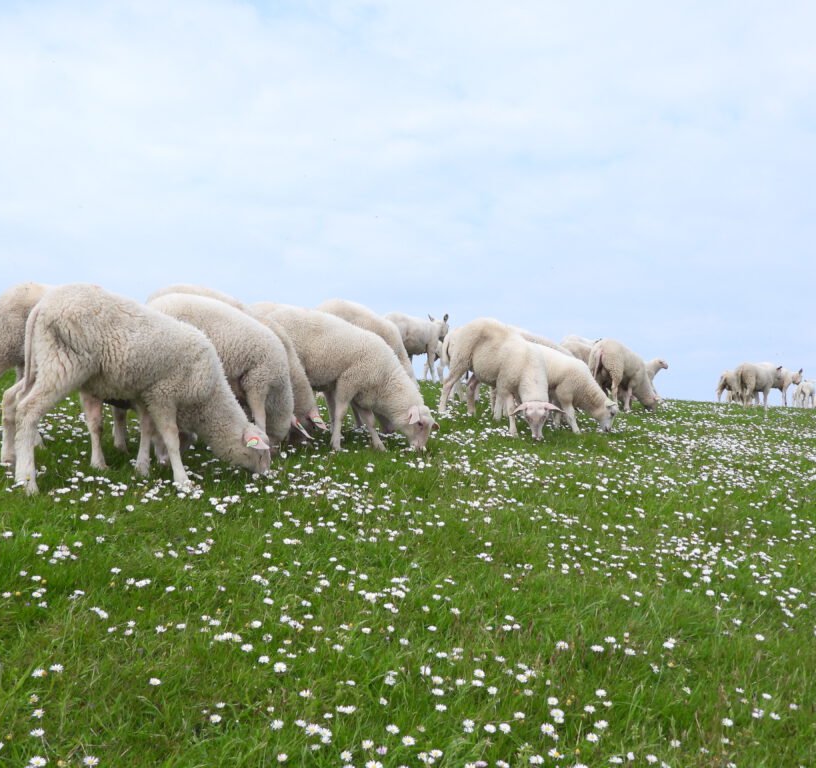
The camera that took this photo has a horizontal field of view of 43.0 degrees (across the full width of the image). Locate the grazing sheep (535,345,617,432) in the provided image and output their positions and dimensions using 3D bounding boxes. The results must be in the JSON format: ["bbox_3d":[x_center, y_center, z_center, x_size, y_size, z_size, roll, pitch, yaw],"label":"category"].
[{"bbox_3d":[0.919,-0.010,6.448,0.801,0.603,0.281,0,-2,33],"label":"grazing sheep"}]

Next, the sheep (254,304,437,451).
[{"bbox_3d":[-0.299,-0.036,4.659,0.811,0.634,0.281,0,-2,33],"label":"sheep"}]

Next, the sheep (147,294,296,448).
[{"bbox_3d":[-0.727,-0.052,3.952,0.281,0.614,0.811,2,-2,-42],"label":"sheep"}]

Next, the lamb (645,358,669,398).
[{"bbox_3d":[3.445,-0.088,15.080,0.707,0.572,0.208,1,-2,-15],"label":"lamb"}]

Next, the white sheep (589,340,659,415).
[{"bbox_3d":[1.861,-0.062,8.944,0.811,0.624,0.291,2,-2,-43],"label":"white sheep"}]

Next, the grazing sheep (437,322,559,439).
[{"bbox_3d":[0.502,-0.047,5.876,0.291,0.655,0.811,2,-2,-38],"label":"grazing sheep"}]

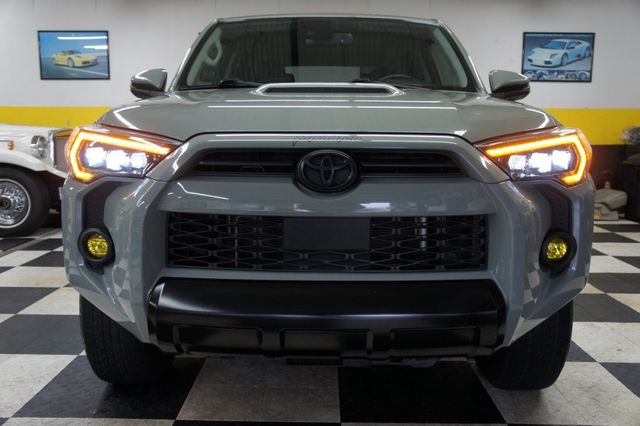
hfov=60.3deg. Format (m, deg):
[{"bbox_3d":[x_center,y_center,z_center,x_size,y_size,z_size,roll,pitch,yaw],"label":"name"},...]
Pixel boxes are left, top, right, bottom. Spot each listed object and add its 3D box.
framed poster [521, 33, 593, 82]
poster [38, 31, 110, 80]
[{"bbox_3d":[3.143,-2.055,7.273,0.930,0.630,0.025,1,8,0],"label":"framed poster"},{"bbox_3d":[-3.267,-2.094,7.320,0.930,0.630,0.025,1,8,0],"label":"poster"}]

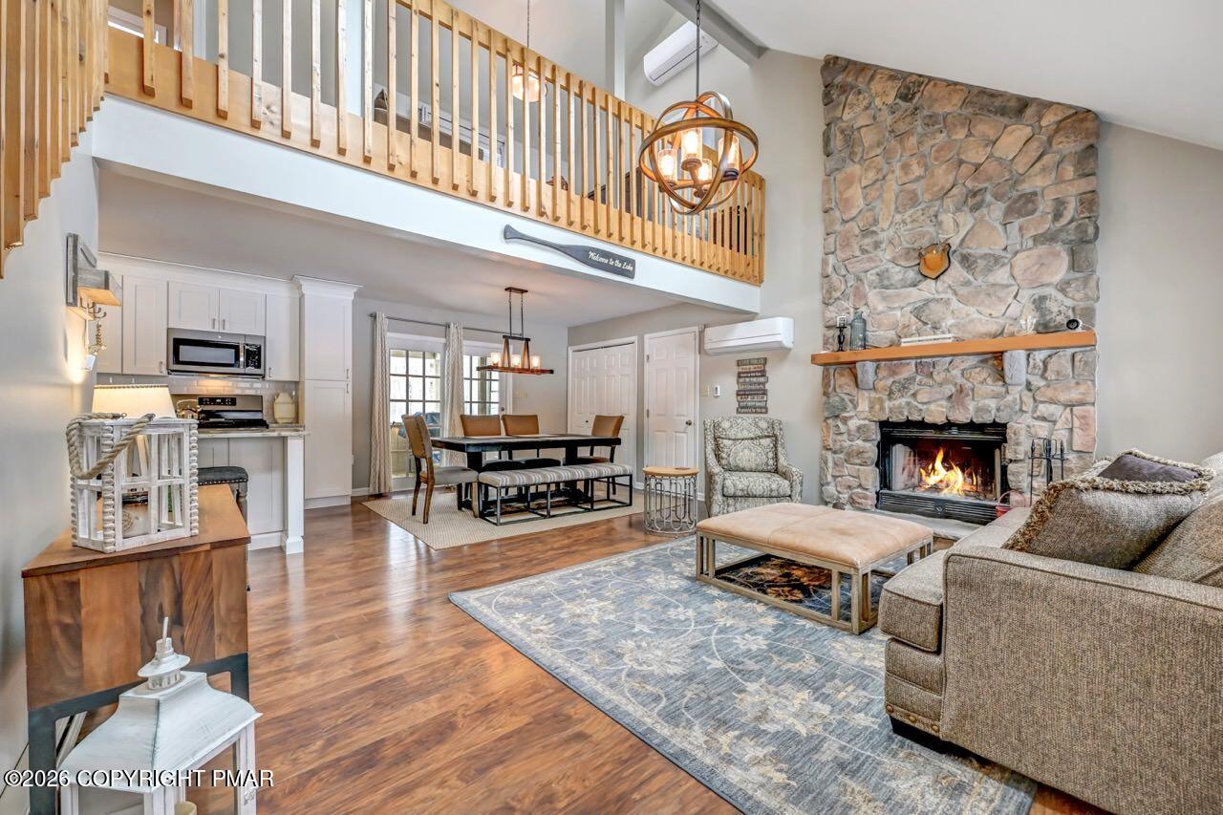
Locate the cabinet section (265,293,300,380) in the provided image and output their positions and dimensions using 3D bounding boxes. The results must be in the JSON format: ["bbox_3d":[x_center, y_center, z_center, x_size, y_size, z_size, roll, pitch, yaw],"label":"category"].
[{"bbox_3d":[-3.714,-0.771,5.369,0.305,0.960,0.345,0,-1,-39],"label":"cabinet section"}]

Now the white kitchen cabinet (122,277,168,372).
[{"bbox_3d":[-4.438,-0.750,4.552,0.318,0.910,0.340,0,0,-41],"label":"white kitchen cabinet"}]

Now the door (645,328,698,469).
[{"bbox_3d":[0.775,0.090,6.153,0.070,2.080,0.870,0,0,-41],"label":"door"}]

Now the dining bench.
[{"bbox_3d":[-0.538,0.881,5.124,1.620,0.470,0.450,0,-1,-36],"label":"dining bench"}]

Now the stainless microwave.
[{"bbox_3d":[-4.075,-0.540,4.936,0.757,0.420,0.400,0,-1,-41],"label":"stainless microwave"}]

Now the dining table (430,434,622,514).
[{"bbox_3d":[-0.979,0.739,5.503,1.850,0.760,1.040,0,-1,-35],"label":"dining table"}]

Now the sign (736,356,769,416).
[{"bbox_3d":[1.525,-0.238,5.189,0.030,0.610,0.385,0,-1,-41],"label":"sign"}]

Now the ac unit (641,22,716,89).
[{"bbox_3d":[0.838,-4.398,5.839,0.220,0.300,0.990,0,-1,-41],"label":"ac unit"}]

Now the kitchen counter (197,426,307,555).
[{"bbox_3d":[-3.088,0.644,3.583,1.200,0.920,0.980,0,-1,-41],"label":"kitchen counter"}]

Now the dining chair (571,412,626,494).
[{"bbox_3d":[-0.211,0.615,6.212,0.590,1.020,0.480,0,-1,-36],"label":"dining chair"}]

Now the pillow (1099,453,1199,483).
[{"bbox_3d":[2.495,0.433,2.237,0.170,0.430,0.500,18,-4,-10],"label":"pillow"}]

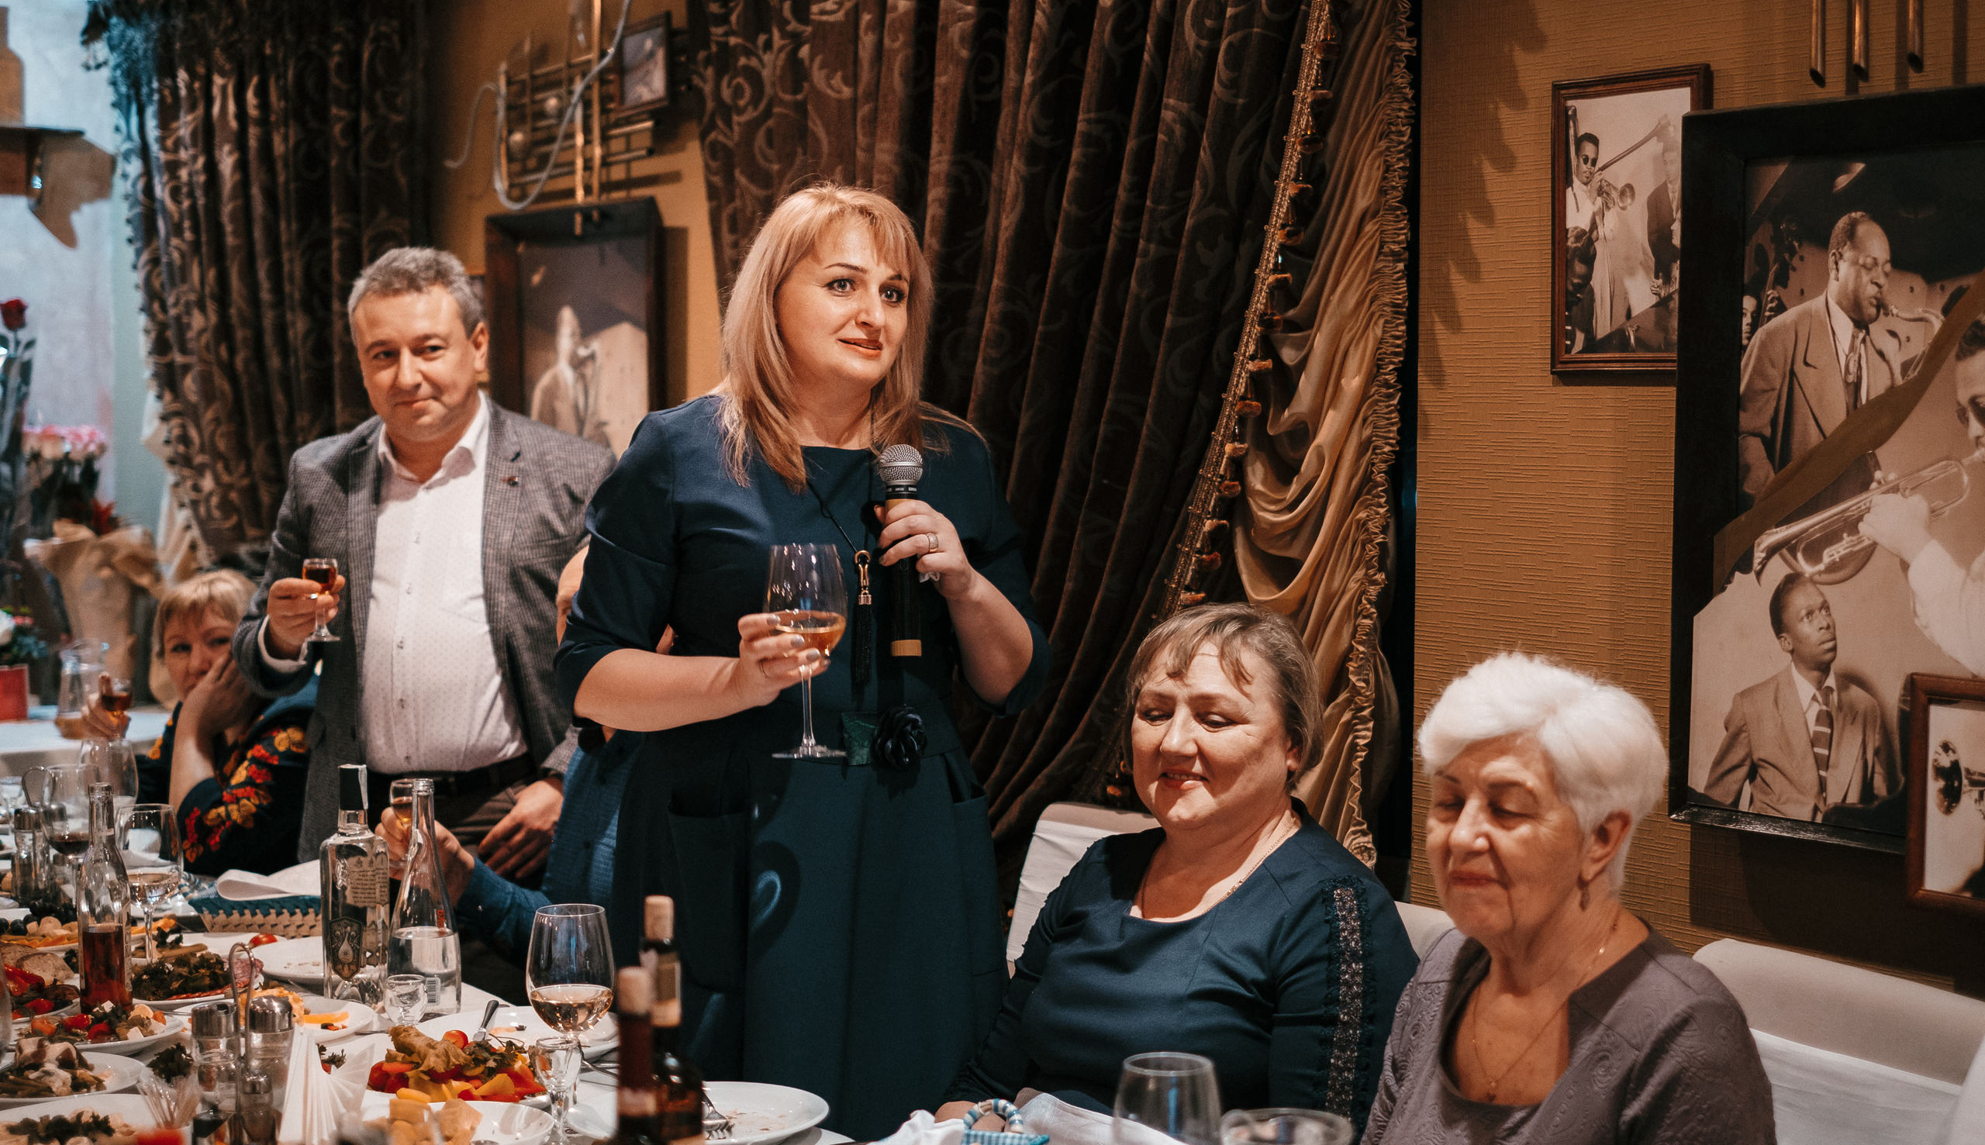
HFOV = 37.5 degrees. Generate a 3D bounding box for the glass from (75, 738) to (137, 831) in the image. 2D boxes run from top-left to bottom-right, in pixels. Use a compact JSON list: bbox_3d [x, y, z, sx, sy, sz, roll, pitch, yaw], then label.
[{"bbox_3d":[-1.299,0.358,4.304,0.086,0.220,0.086,0,4,0],"label":"glass"}]

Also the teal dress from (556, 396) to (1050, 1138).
[{"bbox_3d":[-0.217,0.291,3.371,0.570,1.000,0.420,-1,4,-14],"label":"teal dress"}]

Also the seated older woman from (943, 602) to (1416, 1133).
[{"bbox_3d":[0.100,0.674,2.972,0.580,1.270,0.780,4,5,43],"label":"seated older woman"}]

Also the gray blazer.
[{"bbox_3d":[-0.793,0.119,4.128,0.530,0.730,0.360,1,4,11],"label":"gray blazer"}]

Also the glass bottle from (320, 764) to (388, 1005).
[{"bbox_3d":[-0.768,0.378,3.519,0.080,0.287,0.074,0,4,3],"label":"glass bottle"}]

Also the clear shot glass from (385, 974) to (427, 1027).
[{"bbox_3d":[-0.636,0.491,3.171,0.046,0.108,0.046,0,4,0],"label":"clear shot glass"}]

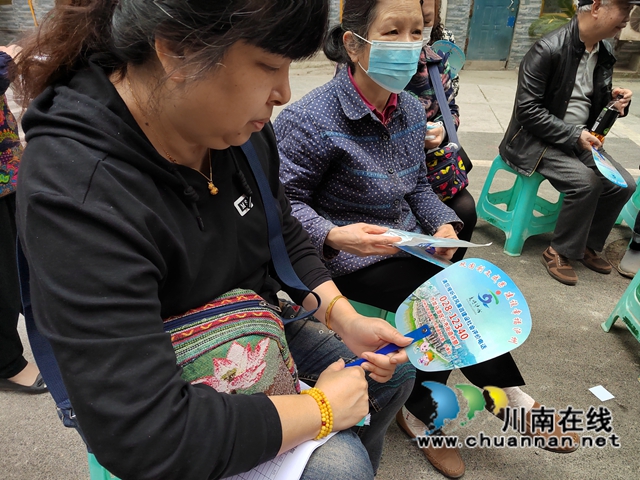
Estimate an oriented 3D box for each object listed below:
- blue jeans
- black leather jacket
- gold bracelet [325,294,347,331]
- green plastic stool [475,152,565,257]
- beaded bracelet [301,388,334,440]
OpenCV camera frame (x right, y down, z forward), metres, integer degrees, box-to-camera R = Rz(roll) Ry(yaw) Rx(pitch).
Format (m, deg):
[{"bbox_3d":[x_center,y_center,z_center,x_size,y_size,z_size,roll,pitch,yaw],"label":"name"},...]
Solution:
[{"bbox_3d":[-0.095,0.402,0.919,0.600,0.600,0.420,10,29,20],"label":"blue jeans"},{"bbox_3d":[1.177,-0.679,2.056,0.500,0.700,0.430,-10,29,-16],"label":"black leather jacket"},{"bbox_3d":[0.032,0.131,0.760,0.009,0.063,0.060,18,12,39],"label":"gold bracelet"},{"bbox_3d":[1.152,-0.216,2.386,0.365,0.455,0.365,-9,29,-15],"label":"green plastic stool"},{"bbox_3d":[-0.005,0.250,0.610,0.024,0.072,0.064,-3,-20,-34],"label":"beaded bracelet"}]

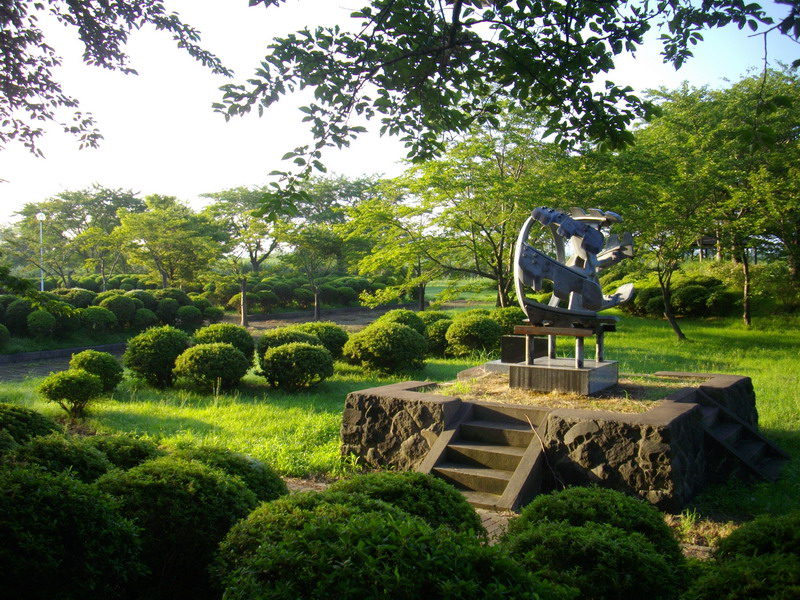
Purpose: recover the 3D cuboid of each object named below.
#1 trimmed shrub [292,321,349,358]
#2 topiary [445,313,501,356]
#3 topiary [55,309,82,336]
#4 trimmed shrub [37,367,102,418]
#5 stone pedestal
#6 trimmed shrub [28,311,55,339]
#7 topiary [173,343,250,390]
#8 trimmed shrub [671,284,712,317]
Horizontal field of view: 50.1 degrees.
[{"bbox_3d":[-1.845,0.977,19.600,1.420,0.950,1.350,-1,3,-5],"label":"trimmed shrub"},{"bbox_3d":[1.736,0.859,20.200,1.390,1.070,1.350,0,3,5],"label":"topiary"},{"bbox_3d":[-8.792,0.601,22.691,0.743,0.698,0.743,-1,3,-21],"label":"topiary"},{"bbox_3d":[-4.549,1.289,11.816,0.883,0.673,0.883,-1,3,-21],"label":"trimmed shrub"},{"bbox_3d":[2.068,0.945,10.736,1.024,0.290,1.019,2,4,34],"label":"stone pedestal"},{"bbox_3d":[-10.397,0.647,24.800,0.800,0.840,0.800,-2,3,-23],"label":"trimmed shrub"},{"bbox_3d":[-3.439,1.211,15.600,1.430,0.920,1.400,-1,3,-12],"label":"topiary"},{"bbox_3d":[11.079,0.038,32.500,1.520,1.254,1.520,1,2,19],"label":"trimmed shrub"}]

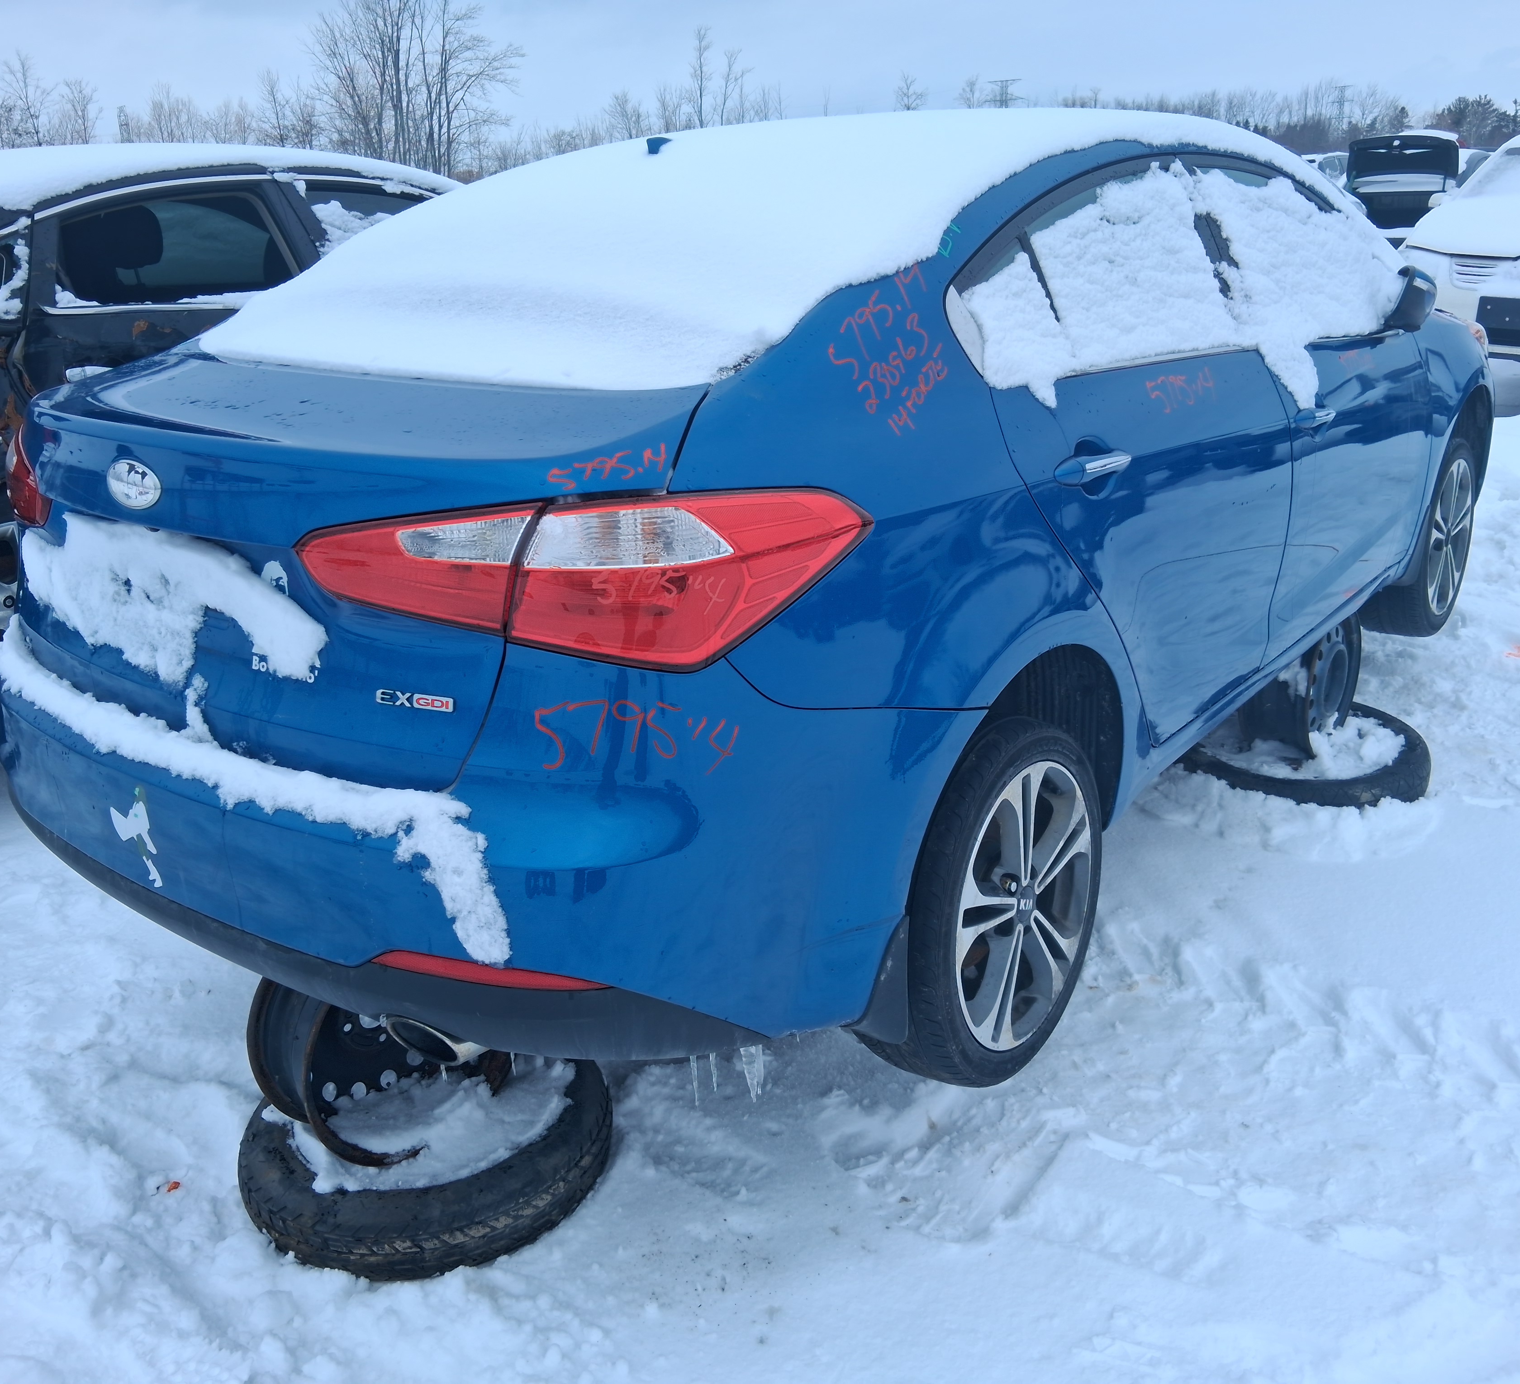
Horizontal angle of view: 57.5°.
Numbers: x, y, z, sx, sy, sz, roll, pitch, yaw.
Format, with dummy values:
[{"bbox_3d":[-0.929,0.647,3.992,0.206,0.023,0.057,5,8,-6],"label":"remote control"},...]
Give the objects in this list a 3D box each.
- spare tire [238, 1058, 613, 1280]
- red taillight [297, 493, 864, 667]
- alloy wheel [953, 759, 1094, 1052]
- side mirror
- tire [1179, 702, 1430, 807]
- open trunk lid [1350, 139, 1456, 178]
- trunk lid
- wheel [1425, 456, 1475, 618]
[{"bbox_3d":[-0.527,0.706,2.228,0.580,0.130,0.580,-2,19,1],"label":"spare tire"},{"bbox_3d":[-0.210,-0.141,1.635,0.705,0.195,0.205,-3,20,0],"label":"red taillight"},{"bbox_3d":[0.364,0.333,2.266,0.180,0.468,0.468,8,22,37],"label":"alloy wheel"},{"bbox_3d":[1.500,-0.910,3.188,0.118,0.158,0.200,1,20,11],"label":"side mirror"},{"bbox_3d":[1.308,0.161,3.362,0.585,0.130,0.585,11,27,36],"label":"tire"},{"bbox_3d":[7.785,-6.466,16.800,1.280,0.500,0.420,10,23,30],"label":"open trunk lid"},{"bbox_3d":[-0.689,-0.236,2.028,1.390,0.450,0.500,12,25,36],"label":"trunk lid"},{"bbox_3d":[2.020,-0.478,4.241,0.180,0.468,0.468,11,24,37],"label":"wheel"}]

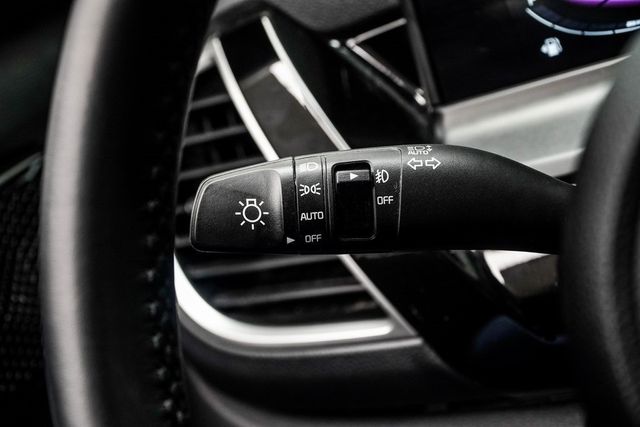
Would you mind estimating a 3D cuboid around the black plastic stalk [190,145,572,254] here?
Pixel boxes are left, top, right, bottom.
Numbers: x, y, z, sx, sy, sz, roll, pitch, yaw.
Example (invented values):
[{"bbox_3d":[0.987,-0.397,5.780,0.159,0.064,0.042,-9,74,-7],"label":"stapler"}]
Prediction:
[{"bbox_3d":[0.021,-0.004,0.415,0.130,0.035,0.034,-2,12,-5],"label":"black plastic stalk"}]

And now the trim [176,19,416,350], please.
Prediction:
[{"bbox_3d":[-0.018,-0.011,0.575,0.104,0.140,0.055,-9,21,-2],"label":"trim"}]

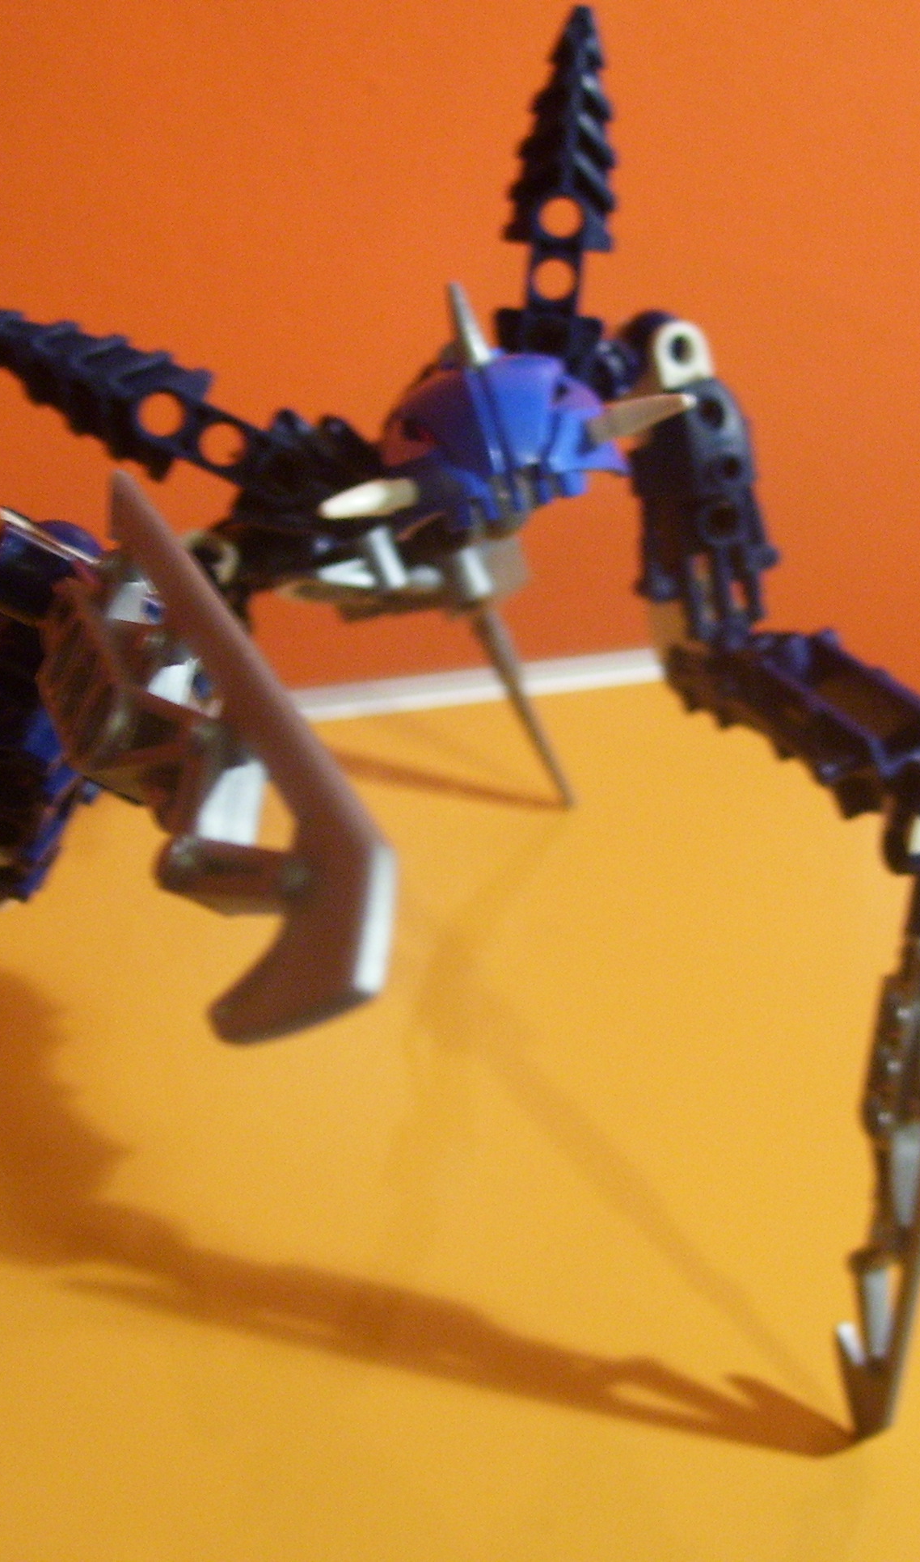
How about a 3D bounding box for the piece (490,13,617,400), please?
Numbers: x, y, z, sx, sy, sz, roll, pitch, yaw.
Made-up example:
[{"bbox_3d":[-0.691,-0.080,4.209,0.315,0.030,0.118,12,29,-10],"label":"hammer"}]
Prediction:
[{"bbox_3d":[0.013,-0.073,0.286,0.015,0.050,0.011,3,16,-1],"label":"piece"}]

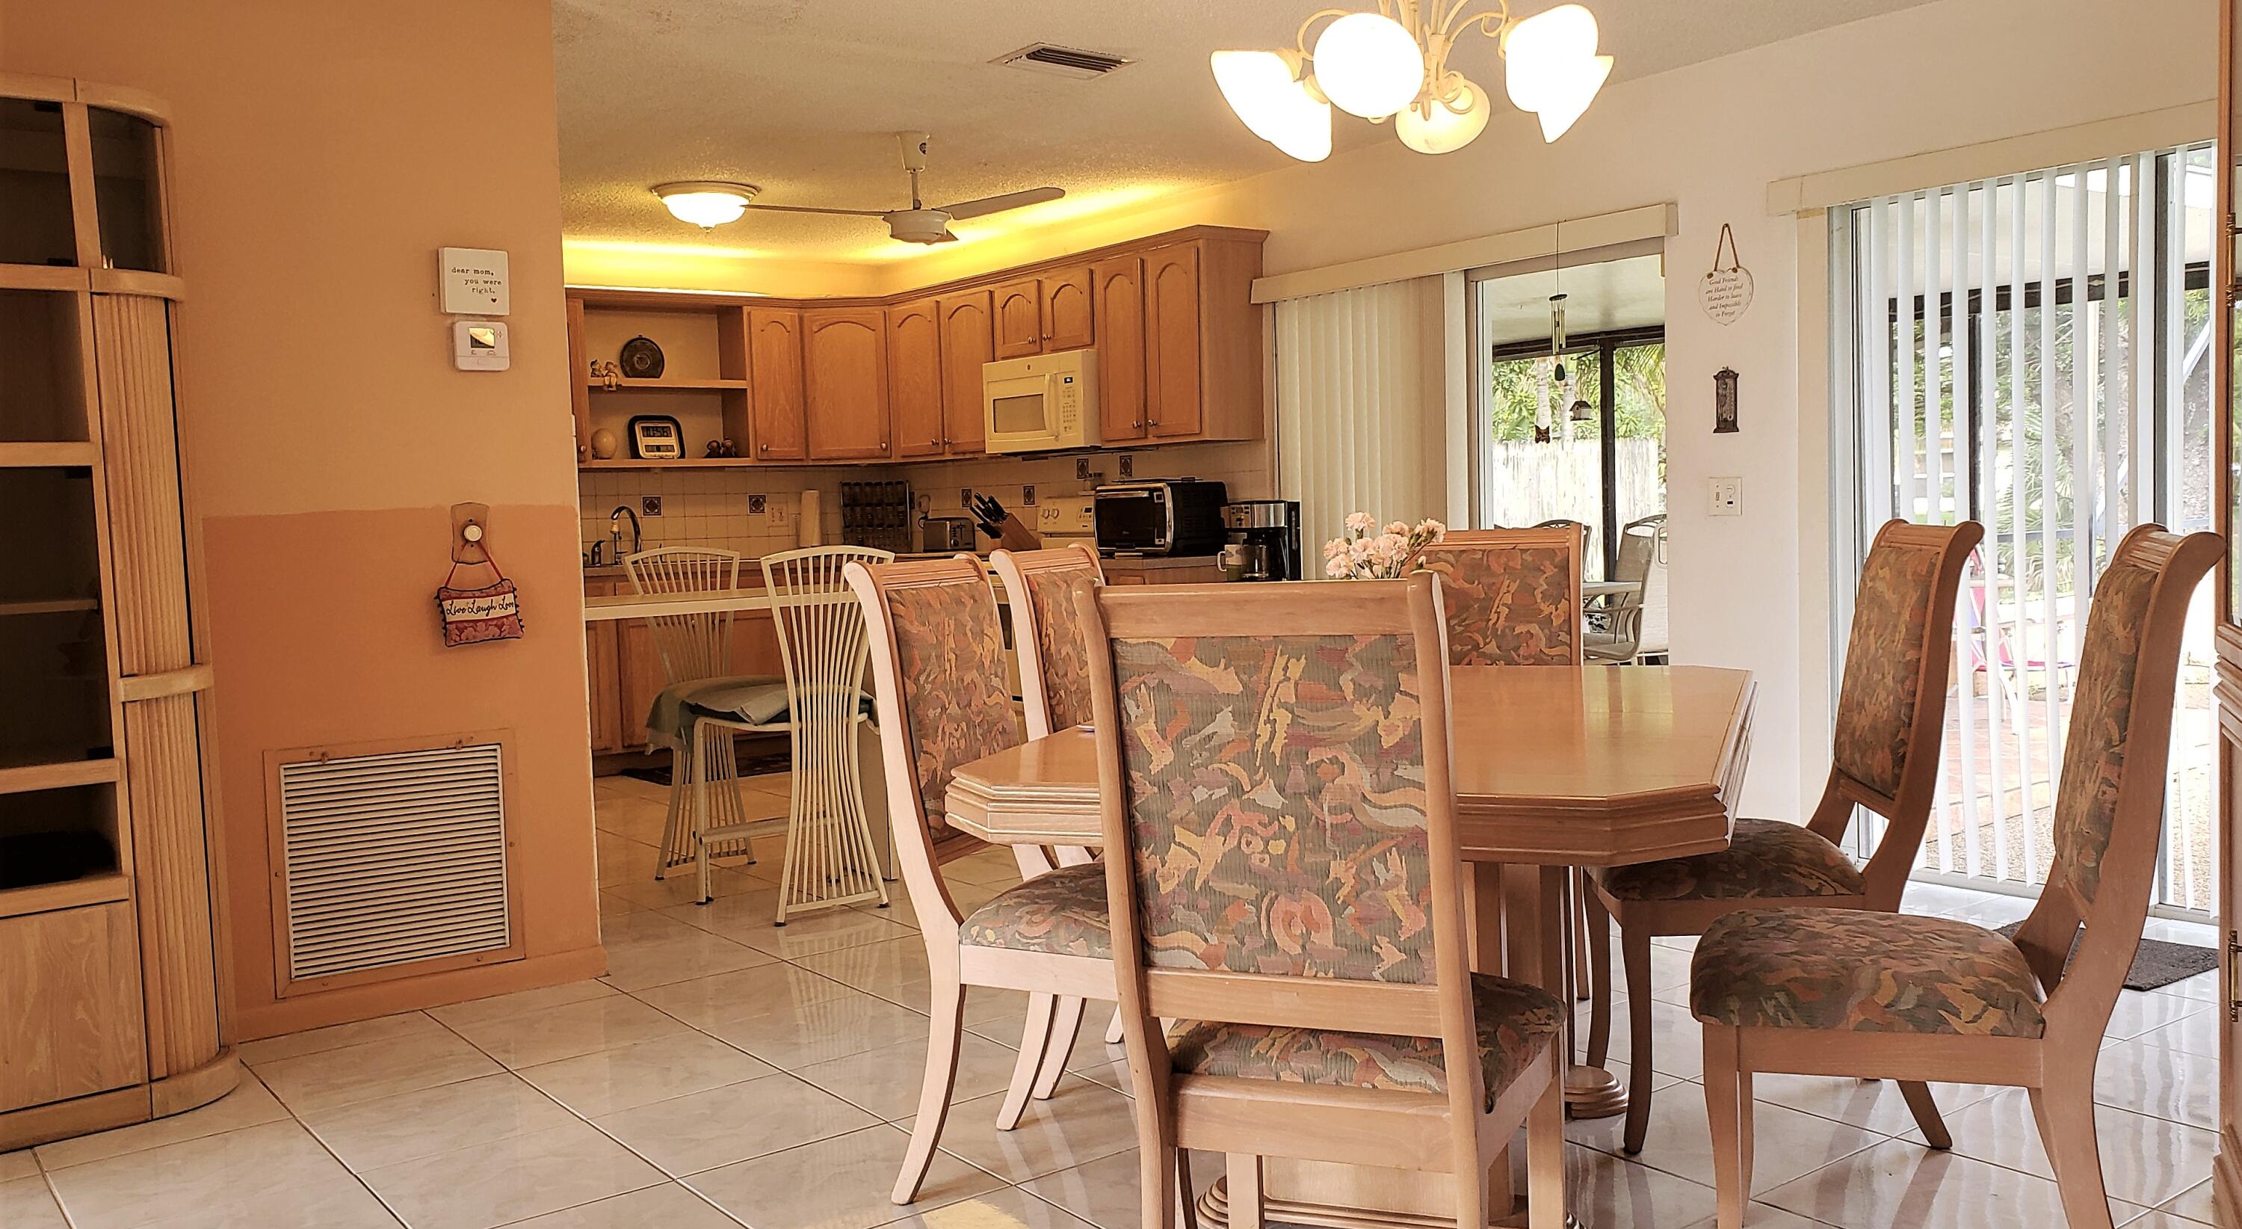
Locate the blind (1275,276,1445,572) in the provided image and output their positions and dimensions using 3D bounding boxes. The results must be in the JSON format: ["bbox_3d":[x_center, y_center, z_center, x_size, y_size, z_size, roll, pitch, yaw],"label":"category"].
[{"bbox_3d":[0.882,-0.278,6.177,0.070,1.930,0.810,-5,5,-41],"label":"blind"}]

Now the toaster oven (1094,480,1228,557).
[{"bbox_3d":[0.165,-0.370,6.718,0.340,0.285,0.460,-5,5,-41],"label":"toaster oven"}]

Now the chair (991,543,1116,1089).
[{"bbox_3d":[0.114,0.389,3.280,0.600,1.045,0.470,-1,3,22],"label":"chair"}]

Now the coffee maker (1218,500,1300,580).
[{"bbox_3d":[0.528,-0.271,6.350,0.250,0.320,0.190,-4,4,-38],"label":"coffee maker"}]

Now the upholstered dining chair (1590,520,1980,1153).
[{"bbox_3d":[1.165,0.372,3.038,0.607,1.070,0.475,-1,4,8],"label":"upholstered dining chair"}]

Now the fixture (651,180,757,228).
[{"bbox_3d":[-1.615,-1.585,6.577,0.420,0.159,0.420,-5,5,-37],"label":"fixture"}]

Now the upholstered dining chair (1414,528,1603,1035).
[{"bbox_3d":[0.770,0.352,3.568,0.470,1.045,0.600,-1,3,18],"label":"upholstered dining chair"}]

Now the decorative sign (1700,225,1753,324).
[{"bbox_3d":[1.834,-1.031,5.110,0.020,0.295,0.185,-4,4,-38],"label":"decorative sign"}]

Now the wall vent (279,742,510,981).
[{"bbox_3d":[-1.704,0.580,3.985,0.495,0.505,0.025,-5,5,-37],"label":"wall vent"}]

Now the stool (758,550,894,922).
[{"bbox_3d":[-0.958,0.324,4.964,0.450,1.050,0.480,-4,4,-38],"label":"stool"}]

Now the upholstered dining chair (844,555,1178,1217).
[{"bbox_3d":[-0.084,0.429,2.829,0.607,1.070,0.475,0,4,23],"label":"upholstered dining chair"}]

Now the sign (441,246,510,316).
[{"bbox_3d":[-1.547,-0.798,4.030,0.150,0.152,0.038,-4,4,-38],"label":"sign"}]

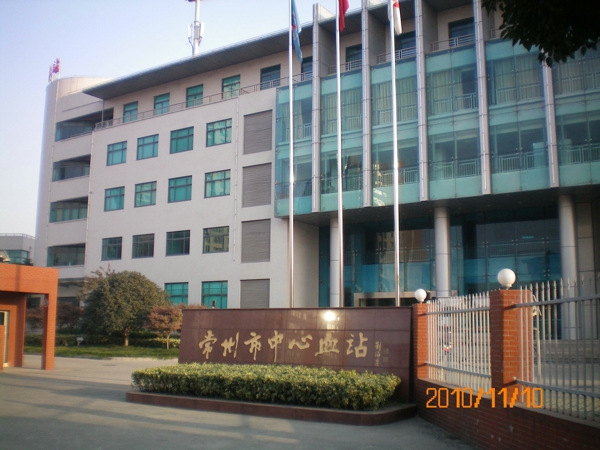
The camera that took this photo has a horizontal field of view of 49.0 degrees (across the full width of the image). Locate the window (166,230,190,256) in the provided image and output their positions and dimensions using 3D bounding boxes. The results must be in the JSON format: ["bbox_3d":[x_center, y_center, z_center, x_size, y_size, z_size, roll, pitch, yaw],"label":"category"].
[{"bbox_3d":[-8.990,1.377,48.670,2.340,1.799,0.200,-5,-11,32],"label":"window"}]

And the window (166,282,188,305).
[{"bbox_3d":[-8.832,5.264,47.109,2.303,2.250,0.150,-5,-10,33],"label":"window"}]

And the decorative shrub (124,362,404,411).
[{"bbox_3d":[-0.863,3.271,13.586,6.000,0.550,1.500,-5,-10,33],"label":"decorative shrub"}]

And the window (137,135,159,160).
[{"bbox_3d":[-11.962,-6.080,51.827,2.334,1.802,0.200,-5,-11,32],"label":"window"}]

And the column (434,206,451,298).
[{"bbox_3d":[8.365,2.731,38.412,0.850,7.639,0.850,-5,-11,32],"label":"column"}]

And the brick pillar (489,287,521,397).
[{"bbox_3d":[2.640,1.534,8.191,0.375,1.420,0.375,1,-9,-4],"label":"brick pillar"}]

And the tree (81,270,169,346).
[{"bbox_3d":[-11.190,5.340,42.000,5.500,4.878,5.500,0,-9,0],"label":"tree"}]

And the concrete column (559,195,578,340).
[{"bbox_3d":[14.330,2.198,35.017,0.800,7.622,0.800,-5,-10,33],"label":"concrete column"}]

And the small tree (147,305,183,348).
[{"bbox_3d":[-7.774,5.962,38.500,2.350,2.630,2.350,0,-9,0],"label":"small tree"}]

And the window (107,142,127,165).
[{"bbox_3d":[-14.647,-5.714,52.789,2.259,1.748,0.150,-5,-10,33],"label":"window"}]

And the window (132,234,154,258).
[{"bbox_3d":[-12.008,1.662,50.585,2.334,1.799,0.200,-5,-11,32],"label":"window"}]

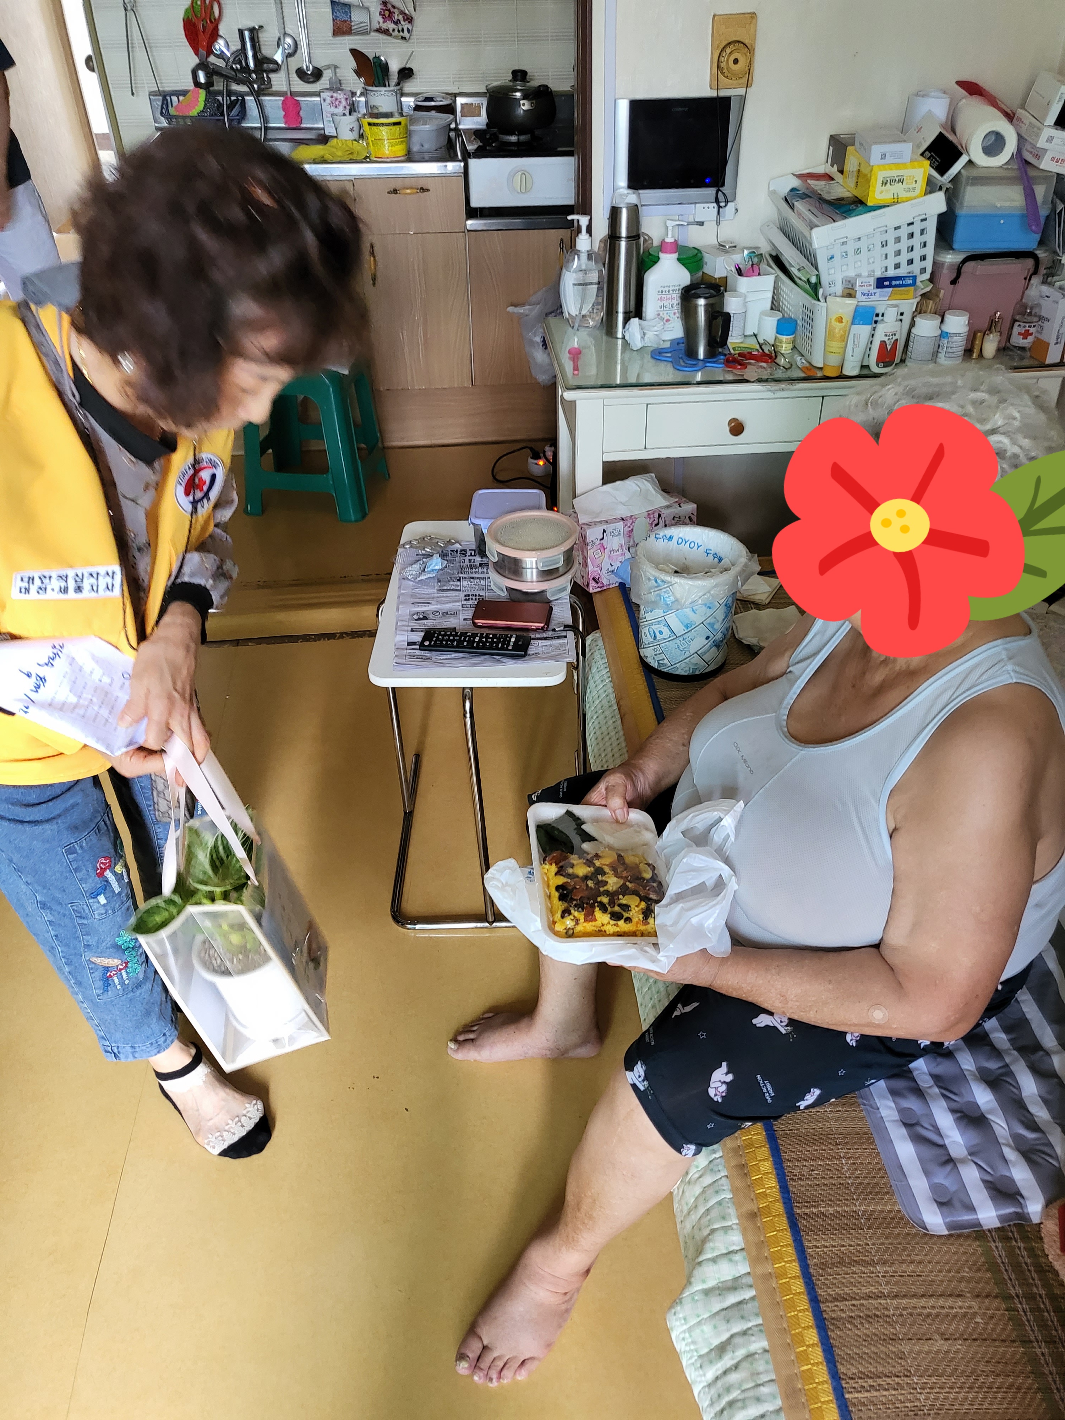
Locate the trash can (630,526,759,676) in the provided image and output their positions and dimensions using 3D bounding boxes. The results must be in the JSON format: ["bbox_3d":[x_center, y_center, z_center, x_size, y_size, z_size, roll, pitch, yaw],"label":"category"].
[{"bbox_3d":[0.305,-0.208,2.105,0.215,0.248,0.215,-1,36,1],"label":"trash can"}]

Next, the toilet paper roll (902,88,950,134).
[{"bbox_3d":[0.729,-1.089,1.983,0.080,0.100,0.080,-1,36,1],"label":"toilet paper roll"}]

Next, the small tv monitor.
[{"bbox_3d":[0.275,-1.067,2.035,0.237,0.182,0.042,-3,36,-2],"label":"small tv monitor"}]

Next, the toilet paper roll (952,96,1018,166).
[{"bbox_3d":[0.790,-1.017,1.873,0.087,0.087,0.100,-3,51,-2],"label":"toilet paper roll"}]

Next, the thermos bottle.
[{"bbox_3d":[0.176,-0.853,2.038,0.066,0.257,0.066,-3,36,-2],"label":"thermos bottle"}]

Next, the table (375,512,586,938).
[{"bbox_3d":[-0.077,0.002,1.950,0.345,0.470,0.610,-1,36,2],"label":"table"}]

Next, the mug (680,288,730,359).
[{"bbox_3d":[0.331,-0.717,1.964,0.103,0.115,0.080,9,37,14],"label":"mug"}]

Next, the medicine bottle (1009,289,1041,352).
[{"bbox_3d":[0.910,-0.727,1.964,0.054,0.105,0.054,9,37,14],"label":"medicine bottle"}]

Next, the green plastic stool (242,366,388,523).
[{"bbox_3d":[-0.664,-0.833,3.165,0.360,0.420,0.360,4,36,8],"label":"green plastic stool"}]

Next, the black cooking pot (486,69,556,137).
[{"bbox_3d":[-0.019,-1.814,3.191,0.213,0.166,0.335,-17,39,-20],"label":"black cooking pot"}]

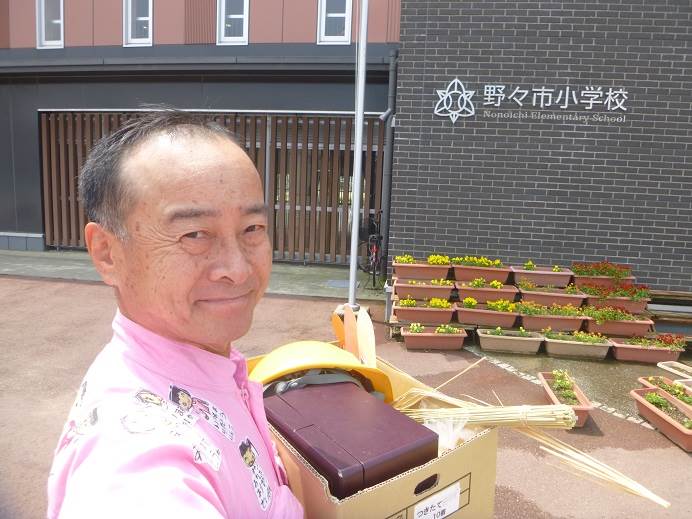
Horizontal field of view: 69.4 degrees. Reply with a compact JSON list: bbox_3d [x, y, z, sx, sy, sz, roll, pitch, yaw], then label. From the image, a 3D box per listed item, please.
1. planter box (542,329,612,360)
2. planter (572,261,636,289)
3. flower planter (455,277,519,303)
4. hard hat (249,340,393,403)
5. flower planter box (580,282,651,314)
[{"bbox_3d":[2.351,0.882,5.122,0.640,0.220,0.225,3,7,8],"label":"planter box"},{"bbox_3d":[2.799,0.187,5.492,0.650,0.300,0.220,3,6,4],"label":"planter"},{"bbox_3d":[1.502,0.357,5.357,0.640,0.220,0.225,3,7,6],"label":"flower planter"},{"bbox_3d":[-0.053,0.222,0.970,0.280,0.220,0.150,-12,45,0],"label":"hard hat"},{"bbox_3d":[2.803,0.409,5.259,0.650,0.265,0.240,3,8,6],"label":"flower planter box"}]

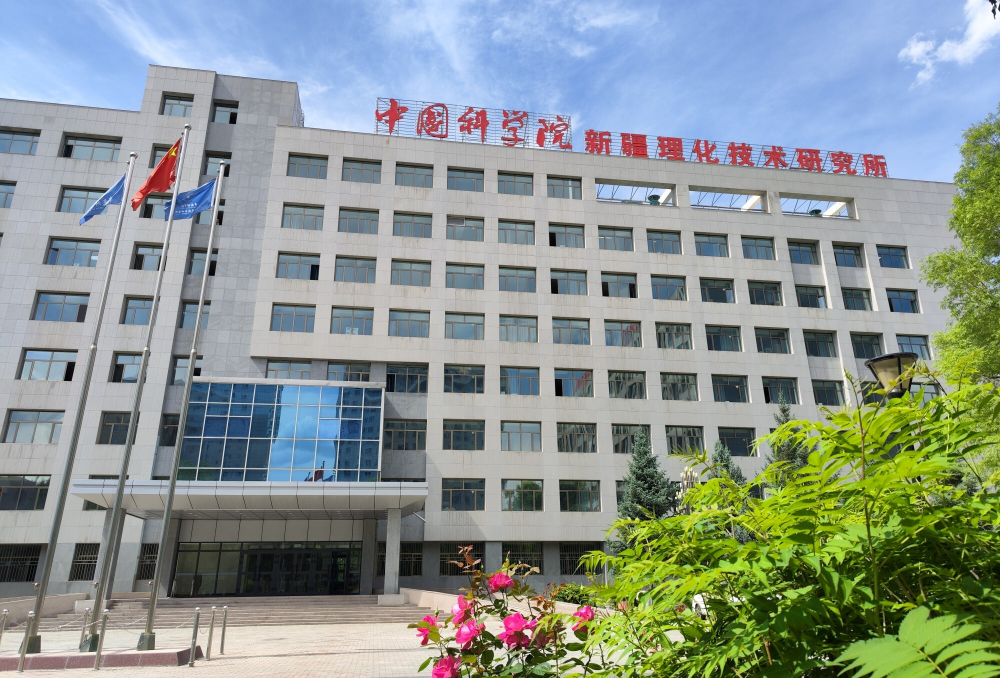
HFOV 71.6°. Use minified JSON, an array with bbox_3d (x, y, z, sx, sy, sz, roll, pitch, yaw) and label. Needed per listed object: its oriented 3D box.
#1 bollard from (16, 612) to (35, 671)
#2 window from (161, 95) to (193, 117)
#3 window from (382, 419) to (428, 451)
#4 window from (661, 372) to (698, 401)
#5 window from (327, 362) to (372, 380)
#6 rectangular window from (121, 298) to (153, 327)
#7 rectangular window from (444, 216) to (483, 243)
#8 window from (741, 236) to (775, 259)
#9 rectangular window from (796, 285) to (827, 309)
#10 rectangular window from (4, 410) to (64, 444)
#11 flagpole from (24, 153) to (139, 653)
[{"bbox_3d":[-8.652,5.528,12.678,0.100,1.020,0.100,3,-21,-8],"label":"bollard"},{"bbox_3d":[-22.053,-15.862,47.611,2.050,1.870,0.200,3,-20,-9],"label":"window"},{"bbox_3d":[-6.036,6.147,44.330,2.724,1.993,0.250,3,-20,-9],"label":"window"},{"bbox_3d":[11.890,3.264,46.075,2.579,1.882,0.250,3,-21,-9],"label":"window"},{"bbox_3d":[-9.444,2.304,43.251,2.515,1.806,0.200,3,-20,-9],"label":"window"},{"bbox_3d":[-22.000,-1.561,42.749,1.938,1.793,0.200,3,-20,-9],"label":"rectangular window"},{"bbox_3d":[-2.387,-7.673,48.270,2.591,1.889,0.150,3,-20,-9],"label":"rectangular window"},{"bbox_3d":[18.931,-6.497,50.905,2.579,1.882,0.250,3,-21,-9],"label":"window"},{"bbox_3d":[22.738,-3.012,50.710,2.595,1.893,0.200,3,-21,-9],"label":"rectangular window"},{"bbox_3d":[-26.321,5.079,39.488,2.811,1.793,0.200,3,-20,-9],"label":"rectangular window"},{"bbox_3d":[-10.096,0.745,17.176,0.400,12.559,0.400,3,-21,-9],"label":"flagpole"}]

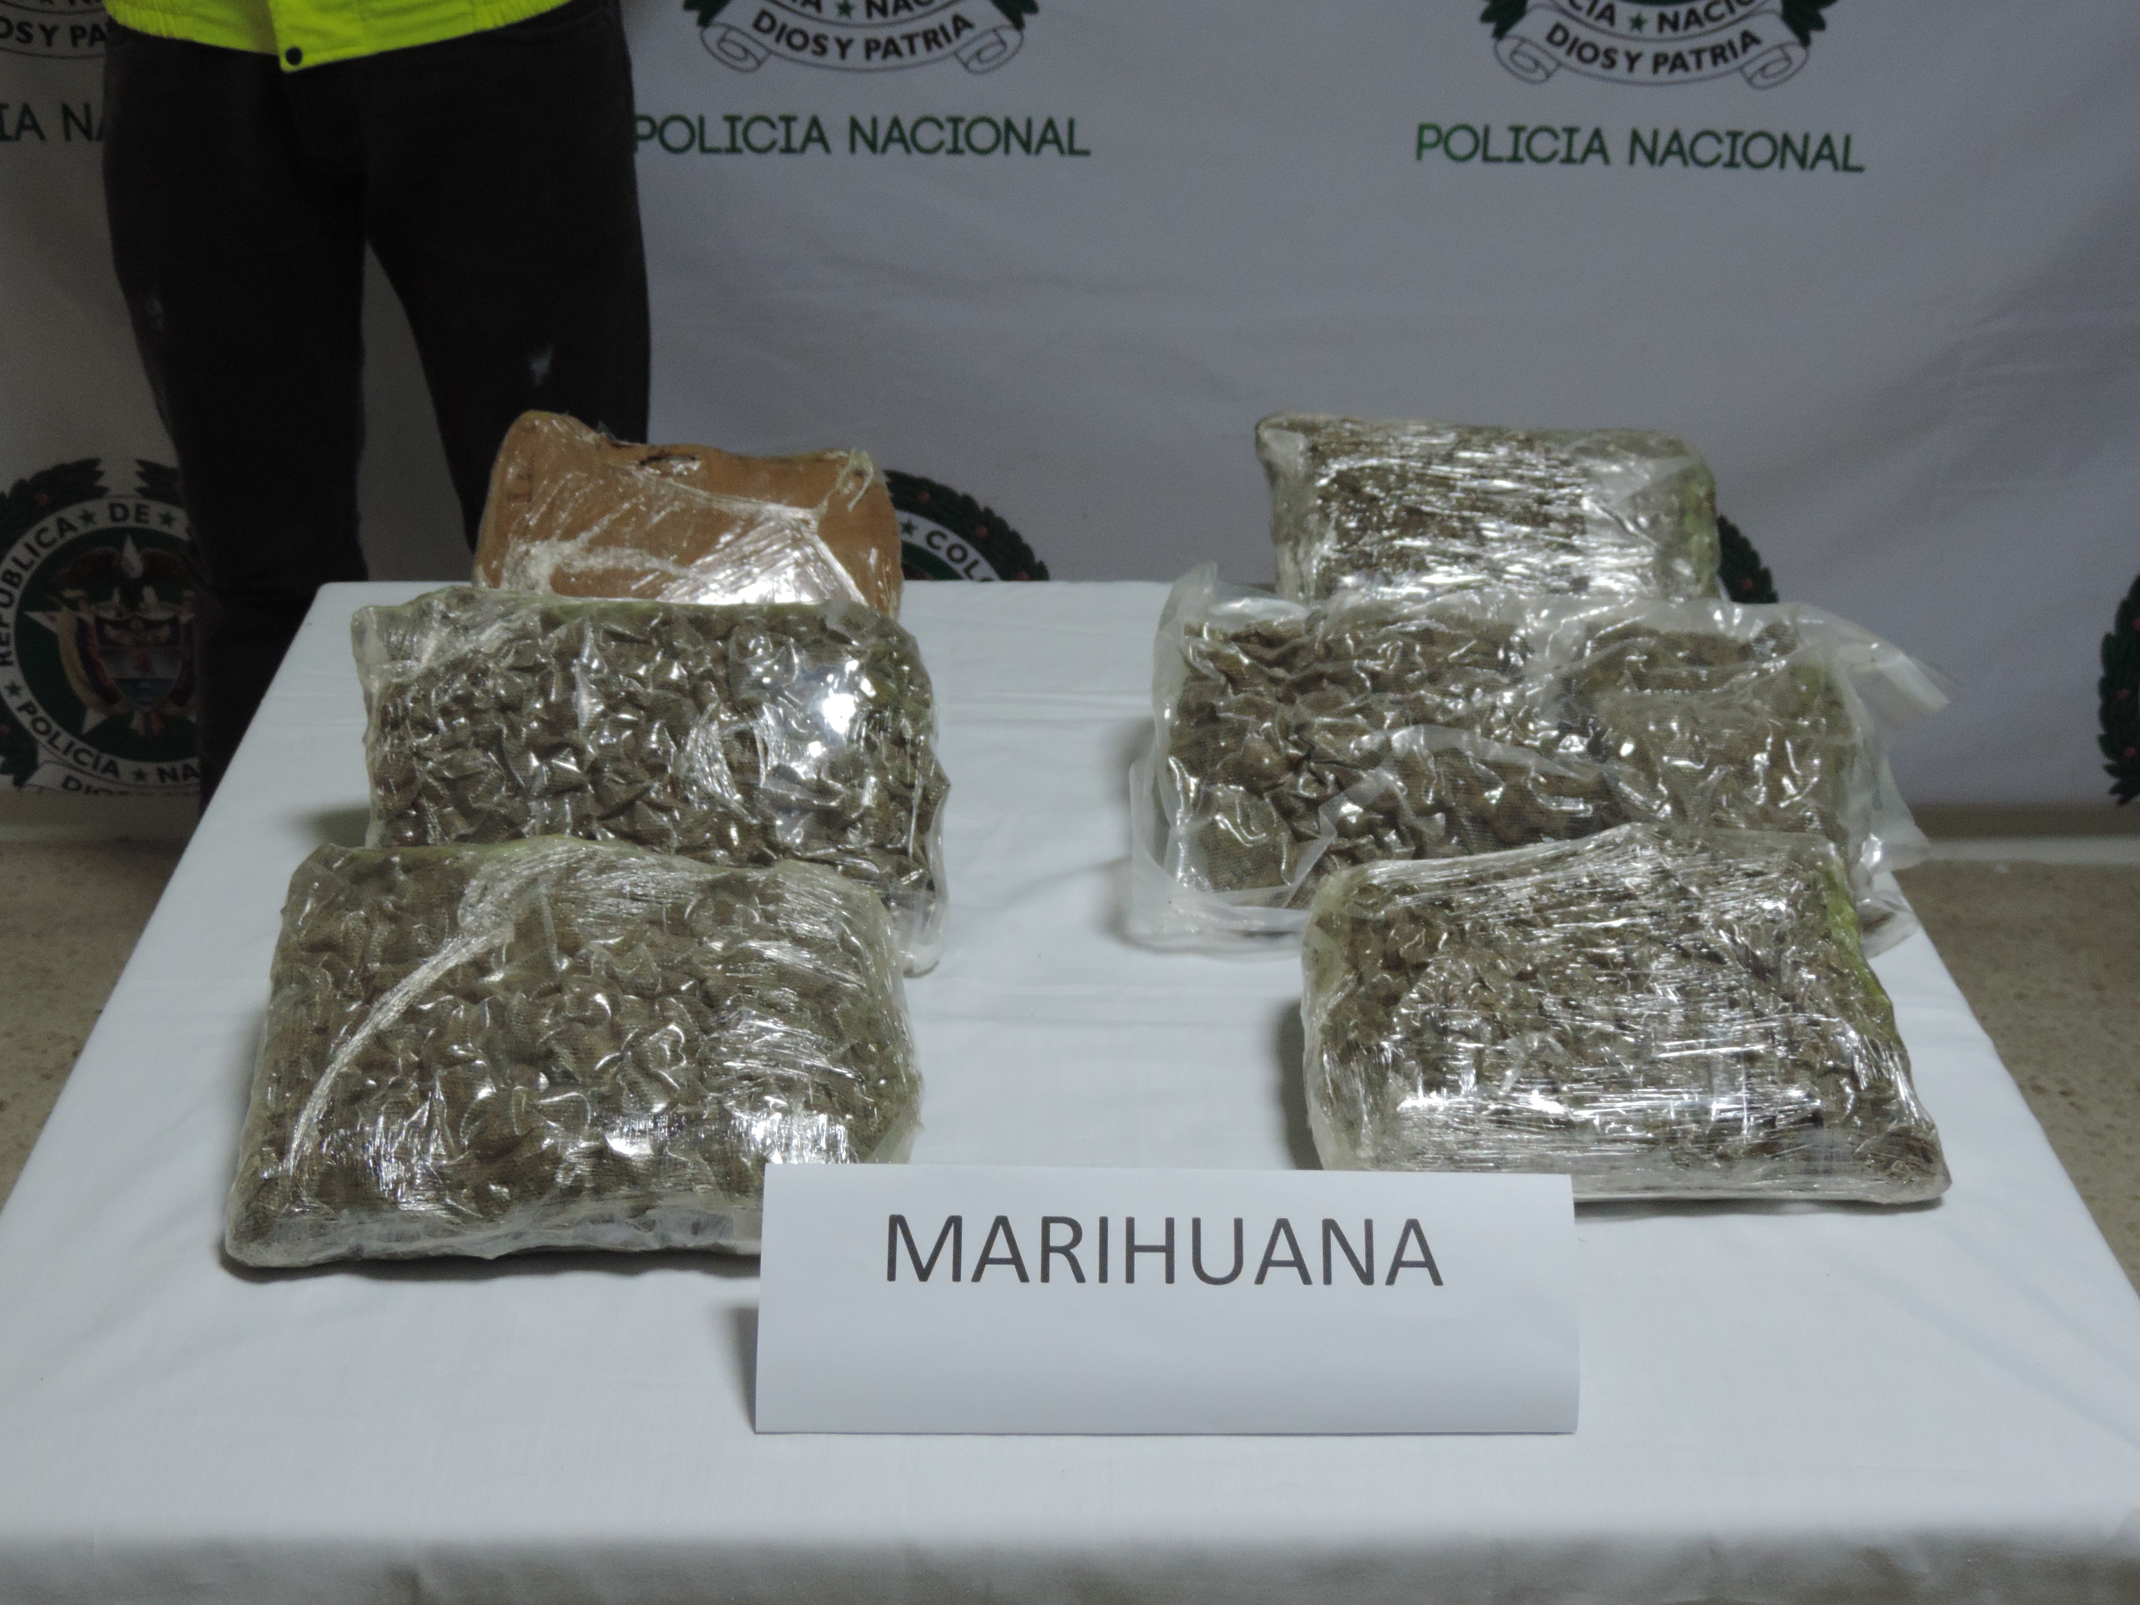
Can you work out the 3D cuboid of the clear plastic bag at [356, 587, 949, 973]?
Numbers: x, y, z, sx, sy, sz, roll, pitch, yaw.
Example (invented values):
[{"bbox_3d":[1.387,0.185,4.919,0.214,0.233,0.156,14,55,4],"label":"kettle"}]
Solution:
[{"bbox_3d":[-0.183,-0.015,1.325,0.252,0.062,0.168,-1,59,-3],"label":"clear plastic bag"}]

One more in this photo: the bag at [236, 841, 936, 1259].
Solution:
[{"bbox_3d":[-0.190,0.096,1.166,0.253,0.060,0.182,-1,36,-3],"label":"bag"}]

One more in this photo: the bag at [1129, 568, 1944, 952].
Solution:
[{"bbox_3d":[0.202,-0.024,1.344,0.332,0.062,0.165,1,59,2],"label":"bag"}]

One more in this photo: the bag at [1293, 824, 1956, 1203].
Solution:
[{"bbox_3d":[0.222,0.081,1.199,0.242,0.060,0.172,1,36,3],"label":"bag"}]

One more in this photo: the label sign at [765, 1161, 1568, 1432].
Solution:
[{"bbox_3d":[0.034,0.165,1.049,0.288,0.073,0.105,0,27,0],"label":"label sign"}]

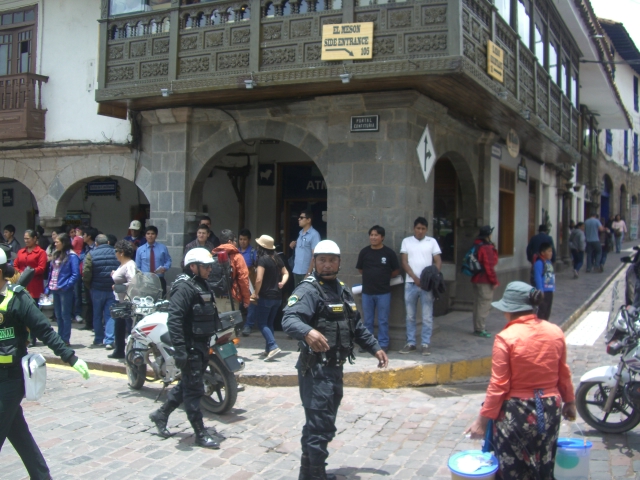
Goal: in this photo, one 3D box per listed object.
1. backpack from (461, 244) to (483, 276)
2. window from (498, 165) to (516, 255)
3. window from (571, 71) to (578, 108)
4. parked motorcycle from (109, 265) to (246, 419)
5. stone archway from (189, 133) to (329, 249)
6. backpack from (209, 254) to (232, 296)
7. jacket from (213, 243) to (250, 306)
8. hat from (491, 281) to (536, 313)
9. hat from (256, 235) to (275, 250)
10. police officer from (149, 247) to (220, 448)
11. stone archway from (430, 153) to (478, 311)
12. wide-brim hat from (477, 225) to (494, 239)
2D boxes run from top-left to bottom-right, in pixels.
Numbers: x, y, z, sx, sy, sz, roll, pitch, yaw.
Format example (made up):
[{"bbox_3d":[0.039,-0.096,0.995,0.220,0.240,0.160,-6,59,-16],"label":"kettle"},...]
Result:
[{"bbox_3d":[2.246,0.302,10.350,0.260,0.470,0.320,1,0,-31],"label":"backpack"},{"bbox_3d":[3.856,-0.586,14.450,0.150,1.820,1.500,2,0,27],"label":"window"},{"bbox_3d":[5.796,-3.439,16.000,0.120,0.820,1.200,2,0,27],"label":"window"},{"bbox_3d":[-1.620,1.069,7.800,2.050,1.400,0.800,2,0,38],"label":"parked motorcycle"},{"bbox_3d":[-0.880,-0.049,10.650,2.400,2.970,0.450,2,0,27],"label":"stone archway"},{"bbox_3d":[-1.235,0.438,8.550,0.340,0.520,0.260,2,0,31],"label":"backpack"},{"bbox_3d":[-1.140,0.432,8.800,0.550,0.750,0.420,2,0,34],"label":"jacket"},{"bbox_3d":[1.157,0.344,4.200,0.290,0.175,0.270,2,0,37],"label":"hat"},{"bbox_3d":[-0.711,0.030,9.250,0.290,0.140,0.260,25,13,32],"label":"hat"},{"bbox_3d":[-1.172,0.928,6.120,0.550,1.730,0.520,2,0,30],"label":"police officer"},{"bbox_3d":[2.070,-0.095,11.440,0.450,2.700,2.350,2,0,27],"label":"stone archway"},{"bbox_3d":[2.462,-0.126,10.450,0.300,0.170,0.280,1,0,-30],"label":"wide-brim hat"}]

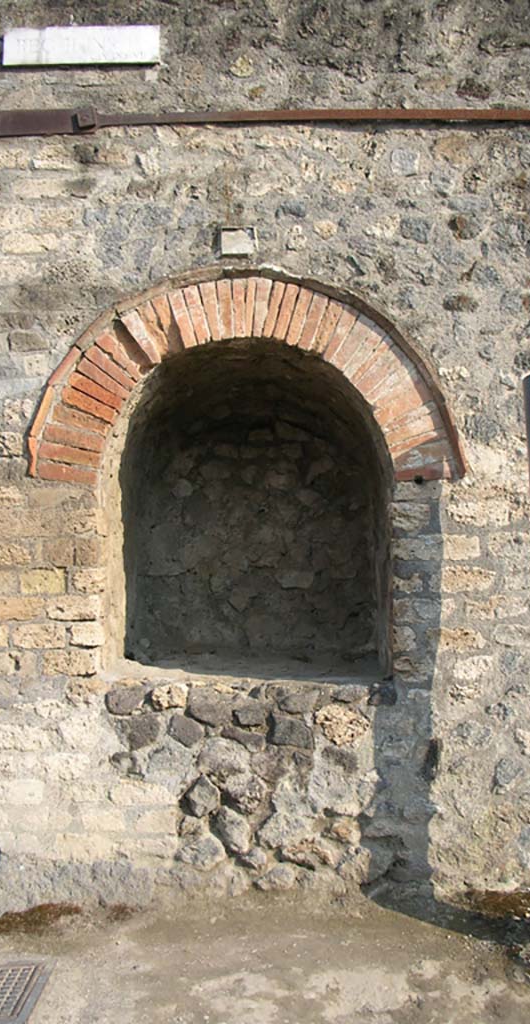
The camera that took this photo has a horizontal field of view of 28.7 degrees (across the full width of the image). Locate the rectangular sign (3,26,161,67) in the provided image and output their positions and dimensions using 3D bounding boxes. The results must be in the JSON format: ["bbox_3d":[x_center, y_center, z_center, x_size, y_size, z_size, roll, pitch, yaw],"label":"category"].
[{"bbox_3d":[-0.757,-1.929,4.275,0.648,0.155,0.030,0,-1,1],"label":"rectangular sign"}]

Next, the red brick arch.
[{"bbox_3d":[-0.070,-0.547,4.360,1.790,0.880,0.300,0,-1,1],"label":"red brick arch"}]

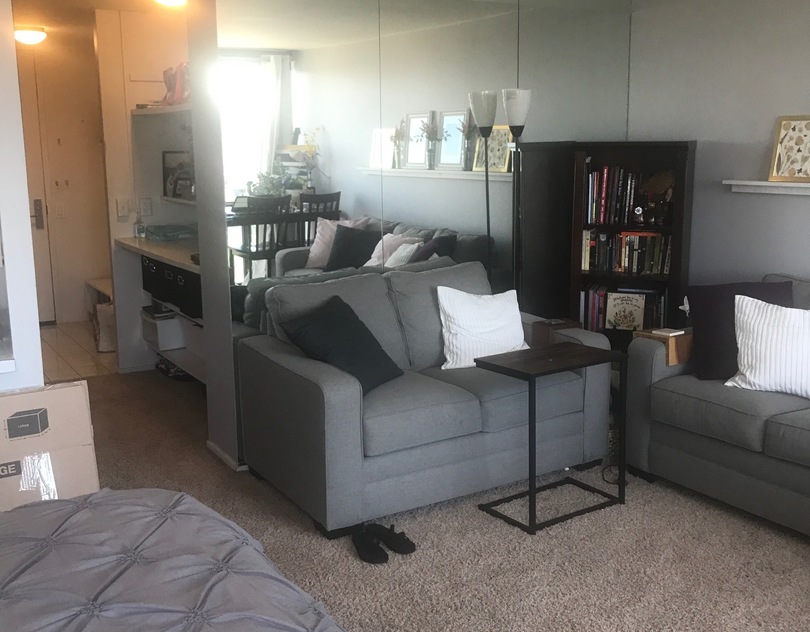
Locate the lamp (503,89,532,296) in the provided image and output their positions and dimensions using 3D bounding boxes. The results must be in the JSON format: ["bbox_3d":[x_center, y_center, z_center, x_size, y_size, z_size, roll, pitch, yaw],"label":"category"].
[{"bbox_3d":[0.603,-0.285,4.771,0.260,1.850,0.260,-7,13,-30],"label":"lamp"}]

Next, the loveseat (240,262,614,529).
[{"bbox_3d":[0.103,0.290,4.214,1.505,0.945,0.910,-7,13,-30],"label":"loveseat"}]

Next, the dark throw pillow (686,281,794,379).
[{"bbox_3d":[1.625,0.065,4.220,0.480,0.460,0.160,3,-8,15],"label":"dark throw pillow"}]

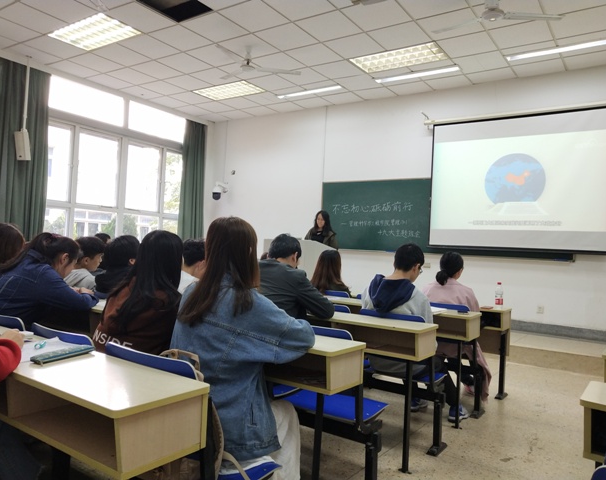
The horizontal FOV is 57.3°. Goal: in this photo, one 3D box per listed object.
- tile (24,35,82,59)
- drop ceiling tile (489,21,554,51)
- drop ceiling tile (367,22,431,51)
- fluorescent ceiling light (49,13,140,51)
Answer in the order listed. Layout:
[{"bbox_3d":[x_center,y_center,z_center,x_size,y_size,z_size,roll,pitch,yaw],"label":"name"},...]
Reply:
[{"bbox_3d":[-3.264,-2.557,7.392,0.600,0.030,0.600,2,-1,35],"label":"tile"},{"bbox_3d":[2.377,-2.224,6.039,0.600,0.020,0.600,1,-3,34],"label":"drop ceiling tile"},{"bbox_3d":[1.103,-2.305,6.294,0.600,0.020,0.600,2,-2,35],"label":"drop ceiling tile"},{"bbox_3d":[-2.505,-2.467,6.690,1.200,0.080,0.600,1,-3,34],"label":"fluorescent ceiling light"}]

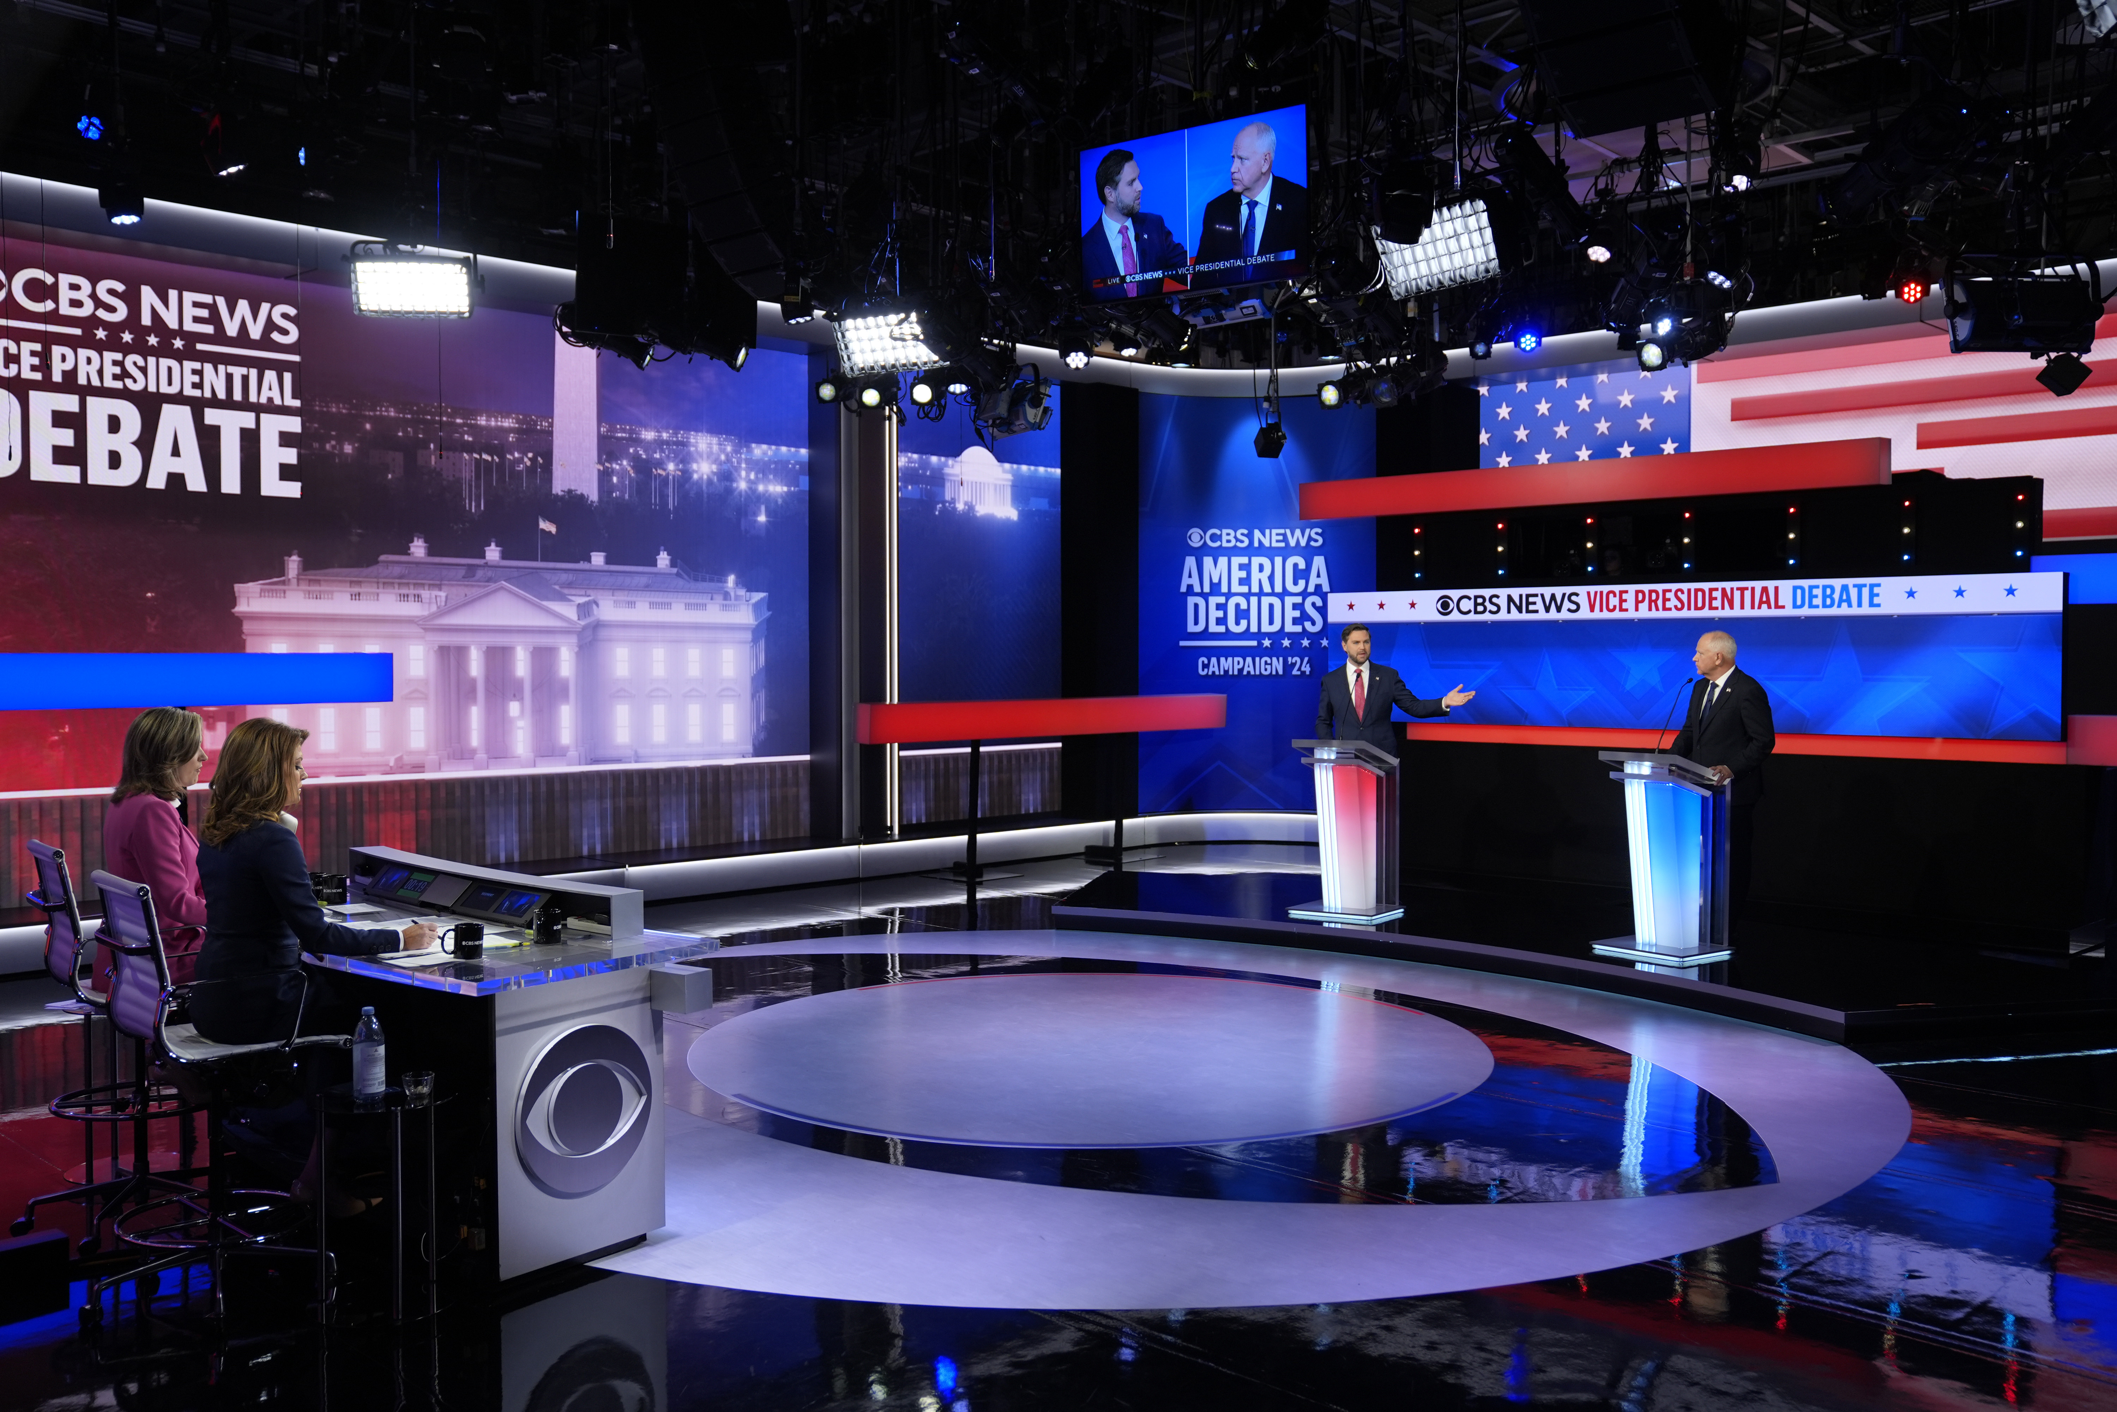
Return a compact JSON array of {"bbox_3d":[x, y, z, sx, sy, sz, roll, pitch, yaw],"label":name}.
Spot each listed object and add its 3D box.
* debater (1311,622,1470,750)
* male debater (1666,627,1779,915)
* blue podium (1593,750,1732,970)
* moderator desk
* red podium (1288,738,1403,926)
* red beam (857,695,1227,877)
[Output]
[{"bbox_3d":[2.200,0.413,12.121,1.000,1.890,0.480,0,2,10],"label":"debater"},{"bbox_3d":[3.840,0.488,10.592,0.440,1.840,0.540,-1,2,-28],"label":"male debater"},{"bbox_3d":[3.429,0.832,10.337,0.520,1.170,0.580,-2,2,-39],"label":"blue podium"},{"bbox_3d":[-2.309,1.167,6.533,2.620,1.110,1.150,2,3,44],"label":"moderator desk"},{"bbox_3d":[1.874,0.784,11.807,0.580,1.170,0.520,1,2,32],"label":"red podium"},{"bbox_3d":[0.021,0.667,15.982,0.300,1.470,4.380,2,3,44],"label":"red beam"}]

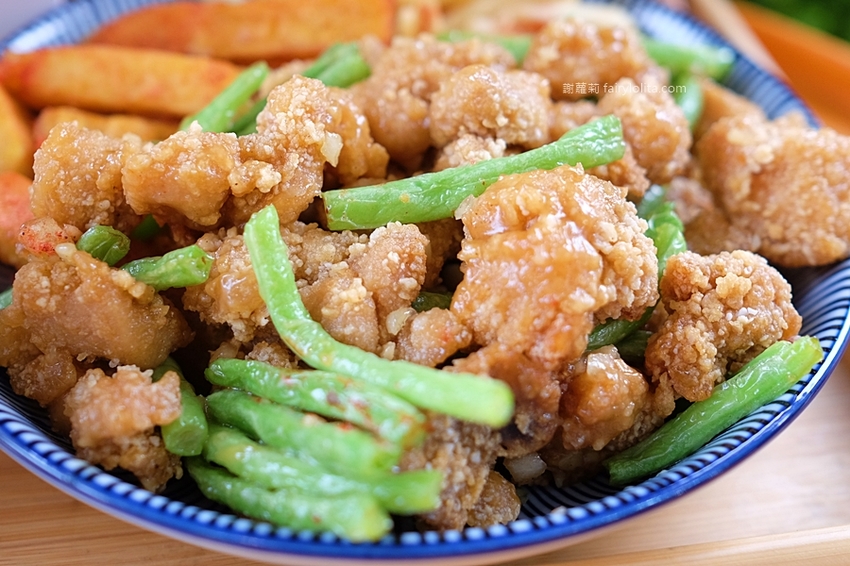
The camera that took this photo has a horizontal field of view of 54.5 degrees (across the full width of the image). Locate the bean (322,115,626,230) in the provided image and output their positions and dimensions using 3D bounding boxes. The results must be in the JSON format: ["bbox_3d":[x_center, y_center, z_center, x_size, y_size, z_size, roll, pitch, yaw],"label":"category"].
[{"bbox_3d":[0.012,-0.025,0.193,0.073,0.010,0.010,-13,46,-6],"label":"bean"}]

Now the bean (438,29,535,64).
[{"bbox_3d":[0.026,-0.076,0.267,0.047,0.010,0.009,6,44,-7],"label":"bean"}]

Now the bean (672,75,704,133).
[{"bbox_3d":[0.082,-0.055,0.258,0.010,0.011,0.030,4,69,0],"label":"bean"}]

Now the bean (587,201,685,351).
[{"bbox_3d":[0.055,-0.003,0.211,0.016,0.016,0.049,25,64,20],"label":"bean"}]

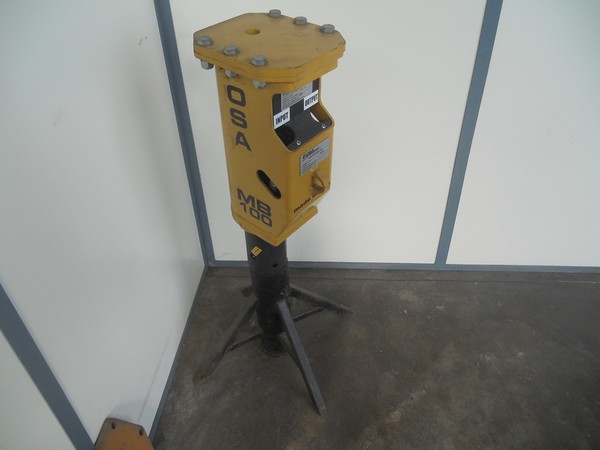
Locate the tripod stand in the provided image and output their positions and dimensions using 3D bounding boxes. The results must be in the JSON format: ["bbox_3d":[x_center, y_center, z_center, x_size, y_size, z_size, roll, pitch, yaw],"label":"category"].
[{"bbox_3d":[-0.095,0.225,1.706,0.520,0.638,0.520,10,38,15],"label":"tripod stand"}]

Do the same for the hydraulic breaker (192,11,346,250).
[{"bbox_3d":[-0.076,-0.238,1.263,0.306,0.564,0.278,28,48,27],"label":"hydraulic breaker"}]

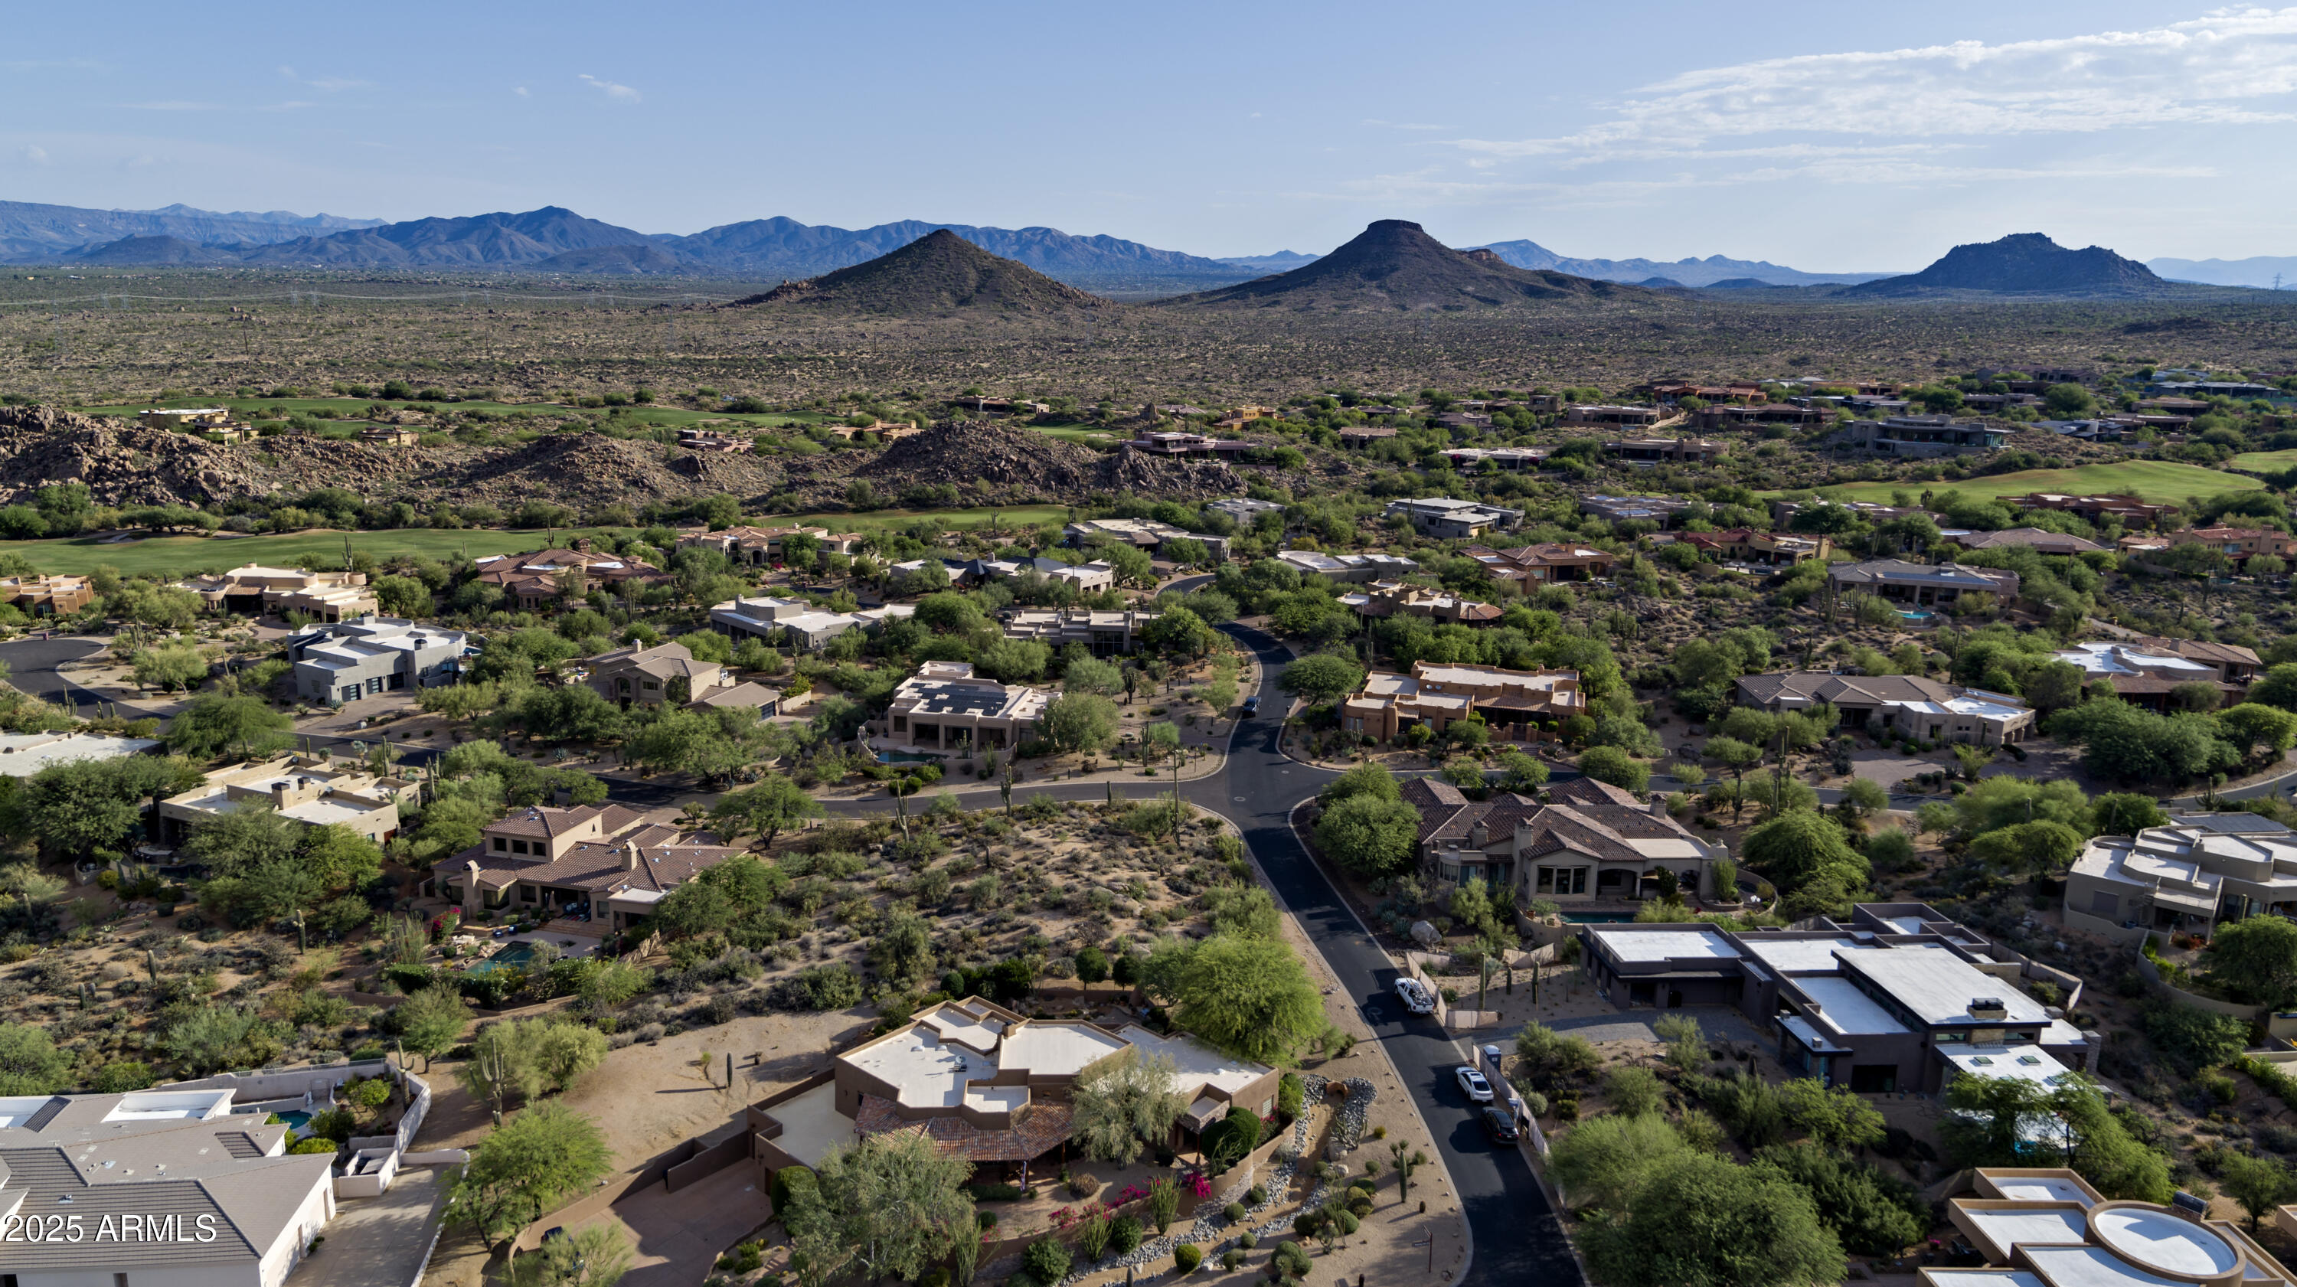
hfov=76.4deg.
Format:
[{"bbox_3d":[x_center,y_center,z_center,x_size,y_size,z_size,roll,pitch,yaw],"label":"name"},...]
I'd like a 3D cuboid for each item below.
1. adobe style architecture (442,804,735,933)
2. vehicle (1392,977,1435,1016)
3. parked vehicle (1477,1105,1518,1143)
[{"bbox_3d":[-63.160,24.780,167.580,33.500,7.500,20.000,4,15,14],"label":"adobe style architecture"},{"bbox_3d":[25.950,34.280,142.360,1.970,1.850,5.500,-3,15,-12],"label":"vehicle"},{"bbox_3d":[29.070,39.810,121.450,1.930,1.680,4.700,-2,15,-8],"label":"parked vehicle"}]

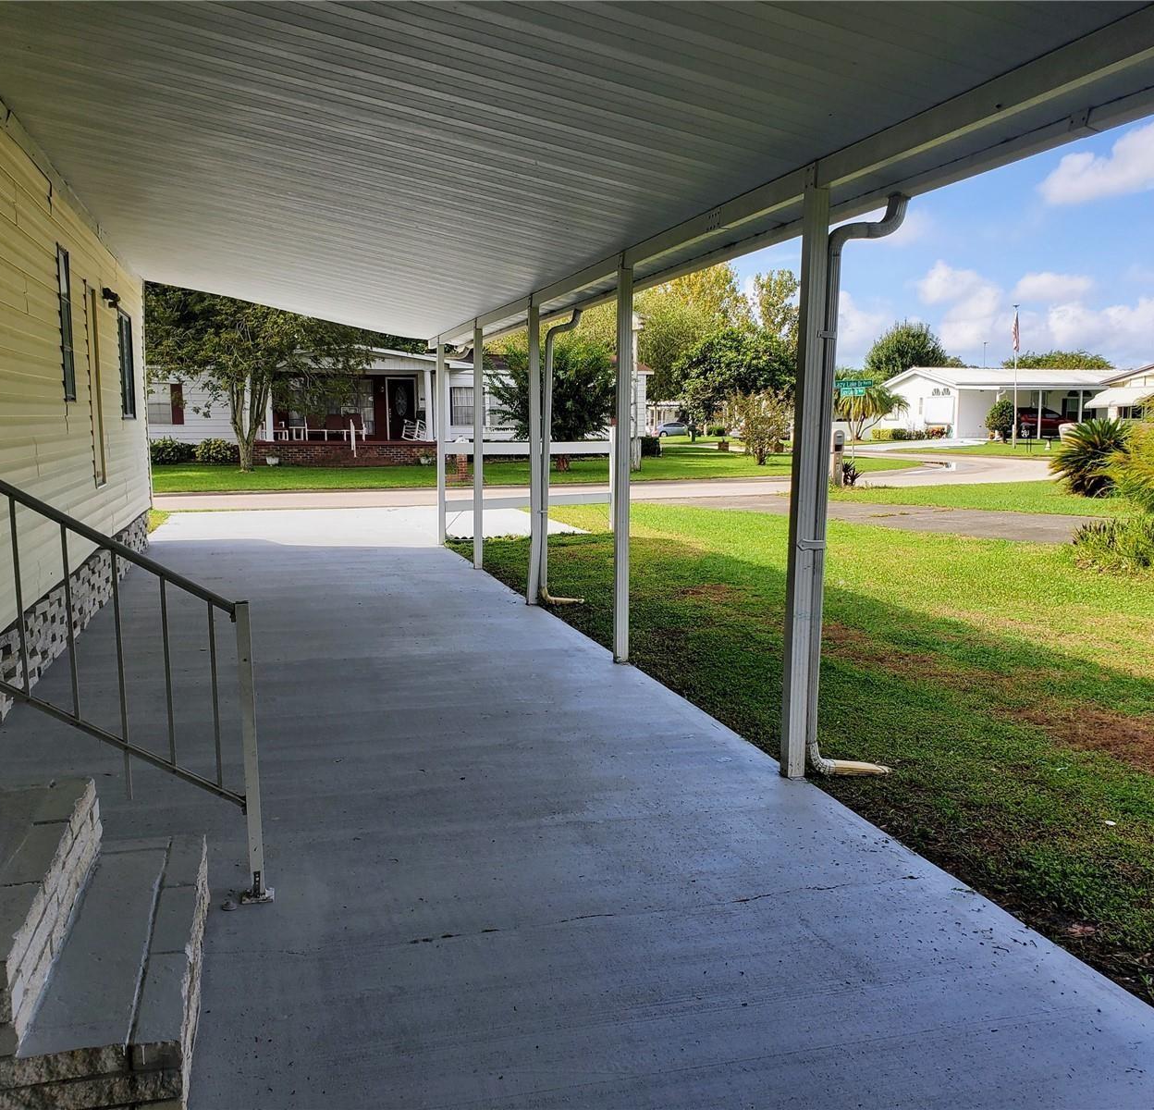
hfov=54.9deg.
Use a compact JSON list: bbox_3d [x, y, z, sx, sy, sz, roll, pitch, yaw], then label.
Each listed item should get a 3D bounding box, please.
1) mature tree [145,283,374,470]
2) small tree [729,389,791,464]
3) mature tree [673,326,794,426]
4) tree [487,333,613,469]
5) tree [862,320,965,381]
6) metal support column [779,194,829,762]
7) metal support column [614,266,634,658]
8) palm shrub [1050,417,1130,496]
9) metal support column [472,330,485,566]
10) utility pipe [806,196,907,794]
[{"bbox_3d":[-9.336,-5.431,31.507,6.900,6.100,6.900,-1,7,-16],"label":"mature tree"},{"bbox_3d":[6.276,-4.284,37.606,2.150,2.500,2.150,2,7,9],"label":"small tree"},{"bbox_3d":[8.265,-8.808,58.000,6.455,6.335,6.200,2,7,8],"label":"mature tree"},{"bbox_3d":[-0.772,-4.531,33.000,3.776,4.016,3.500,0,7,-1],"label":"tree"},{"bbox_3d":[20.622,-10.807,68.132,6.400,7.200,6.400,3,7,16],"label":"tree"},{"bbox_3d":[0.936,-0.291,4.613,0.077,2.477,0.077,-1,7,-16],"label":"metal support column"},{"bbox_3d":[0.291,-0.550,6.932,0.076,2.469,0.076,-1,7,-16],"label":"metal support column"},{"bbox_3d":[11.026,-2.113,23.730,1.700,1.660,1.700,4,8,25],"label":"palm shrub"},{"bbox_3d":[-1.006,-1.099,11.355,0.076,2.469,0.076,-1,7,-16],"label":"metal support column"},{"bbox_3d":[1.203,-0.273,4.743,0.435,2.485,0.085,-1,7,-16],"label":"utility pipe"}]

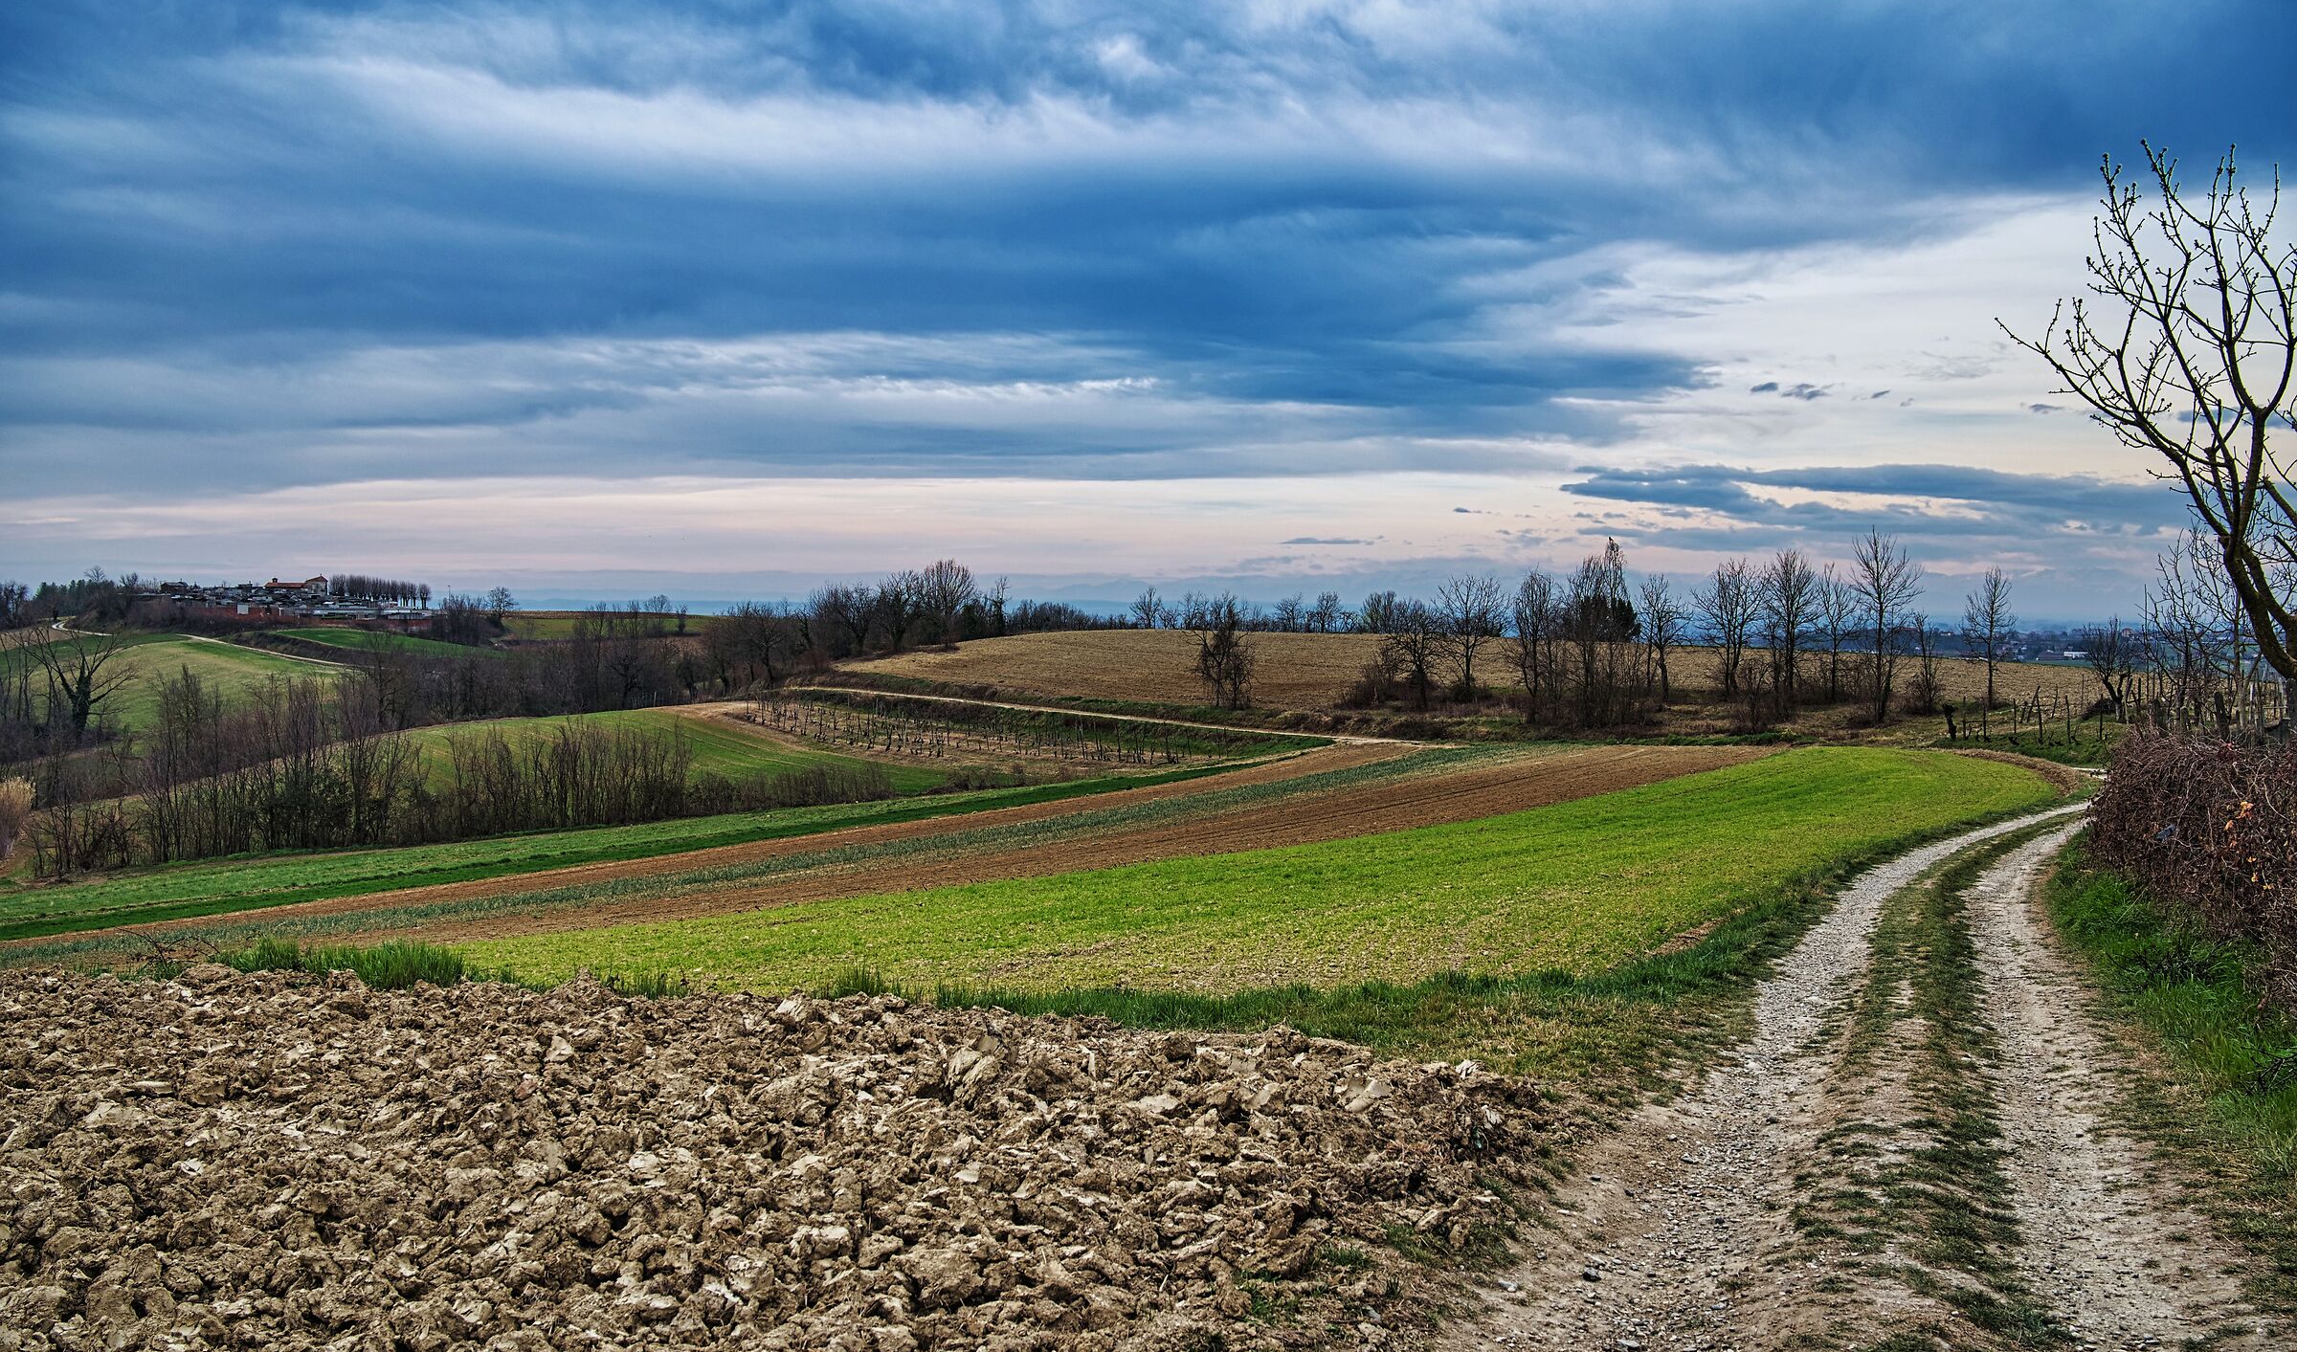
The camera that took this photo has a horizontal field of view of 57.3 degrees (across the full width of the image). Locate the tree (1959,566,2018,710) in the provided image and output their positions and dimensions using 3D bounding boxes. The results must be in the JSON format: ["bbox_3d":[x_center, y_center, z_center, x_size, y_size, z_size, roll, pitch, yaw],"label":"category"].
[{"bbox_3d":[44.700,-2.050,112.000,3.150,7.640,3.060,0,2,0],"label":"tree"}]

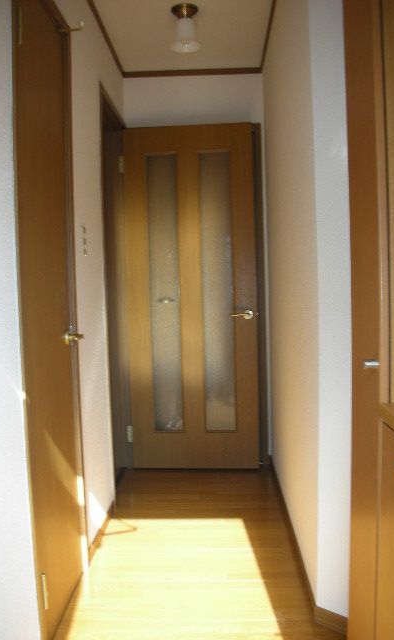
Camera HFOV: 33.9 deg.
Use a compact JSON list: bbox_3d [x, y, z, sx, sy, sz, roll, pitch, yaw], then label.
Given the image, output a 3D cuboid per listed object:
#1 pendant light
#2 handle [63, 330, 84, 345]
[{"bbox_3d":[-0.051,-1.304,2.889,0.141,0.182,0.141,-1,4,2],"label":"pendant light"},{"bbox_3d":[-0.436,0.066,2.254,0.063,0.050,0.135,-1,4,2],"label":"handle"}]

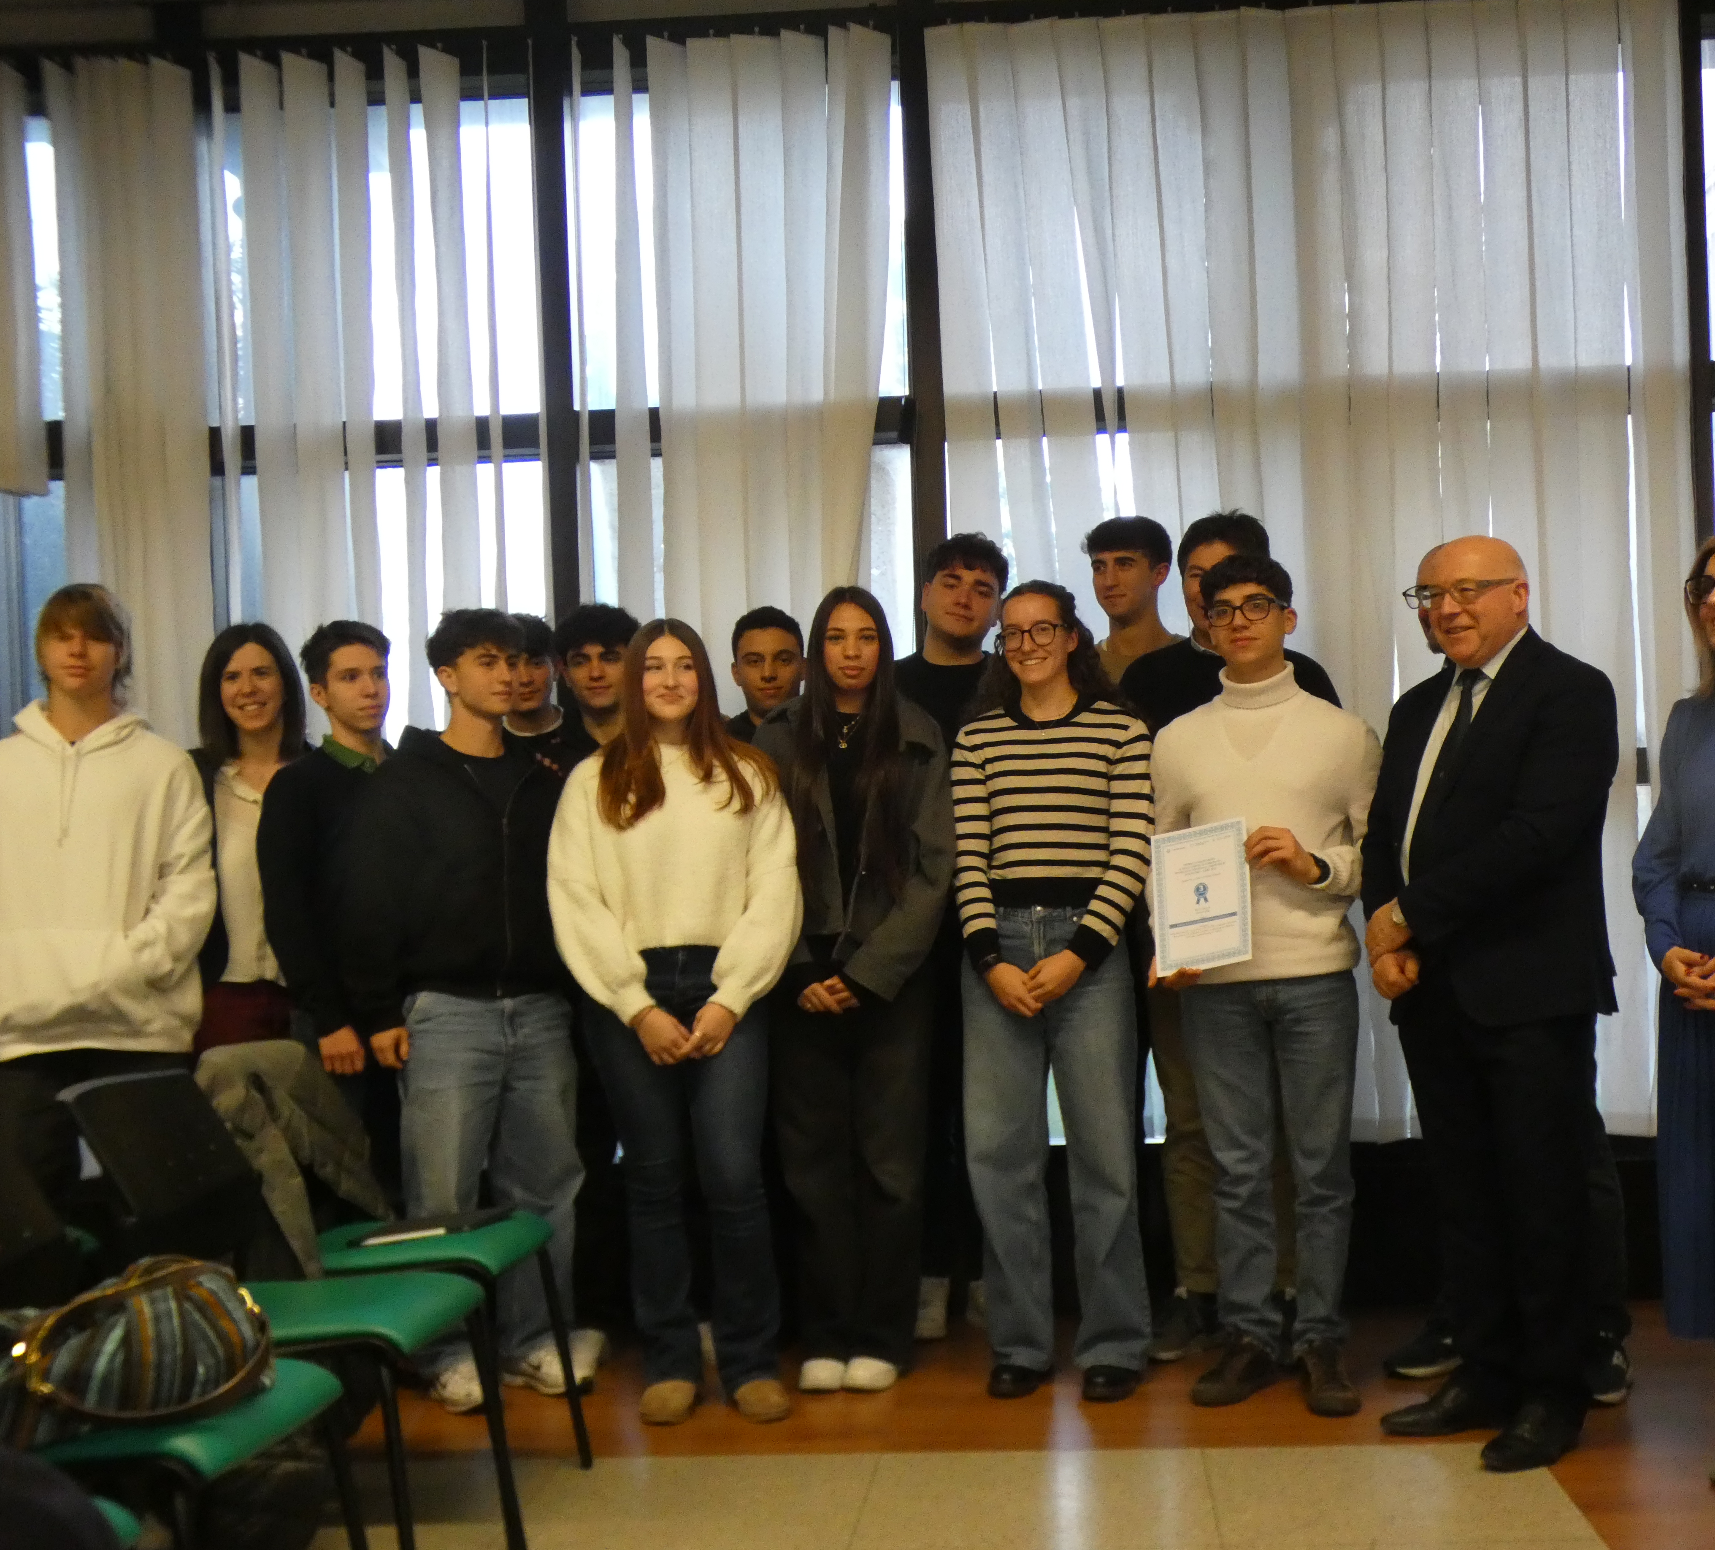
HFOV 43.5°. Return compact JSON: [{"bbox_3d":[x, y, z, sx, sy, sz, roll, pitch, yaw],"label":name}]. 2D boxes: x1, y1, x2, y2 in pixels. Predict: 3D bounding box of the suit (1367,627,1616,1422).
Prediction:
[{"bbox_3d":[1.227,0.475,4.131,0.510,1.517,0.340,-3,-2,45],"label":"suit"}]

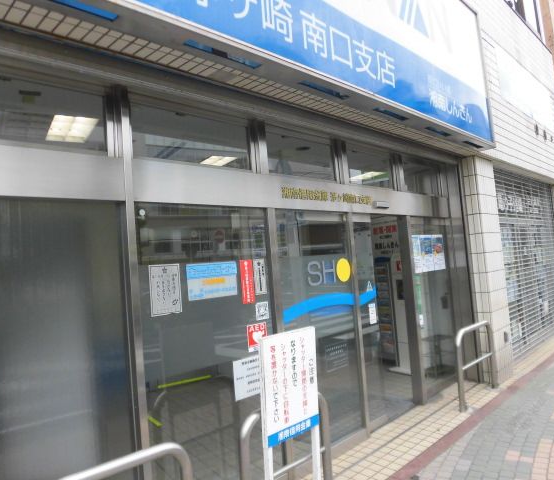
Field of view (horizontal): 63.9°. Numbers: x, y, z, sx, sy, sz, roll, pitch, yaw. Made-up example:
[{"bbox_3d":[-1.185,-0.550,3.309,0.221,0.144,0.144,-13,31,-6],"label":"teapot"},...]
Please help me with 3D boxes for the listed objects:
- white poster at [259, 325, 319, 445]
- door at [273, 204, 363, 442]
[{"bbox_3d":[0.083,0.864,2.671,0.040,0.610,0.455,-7,-4,45],"label":"white poster"},{"bbox_3d":[0.394,0.743,3.722,0.060,1.990,0.967,-7,-4,45],"label":"door"}]

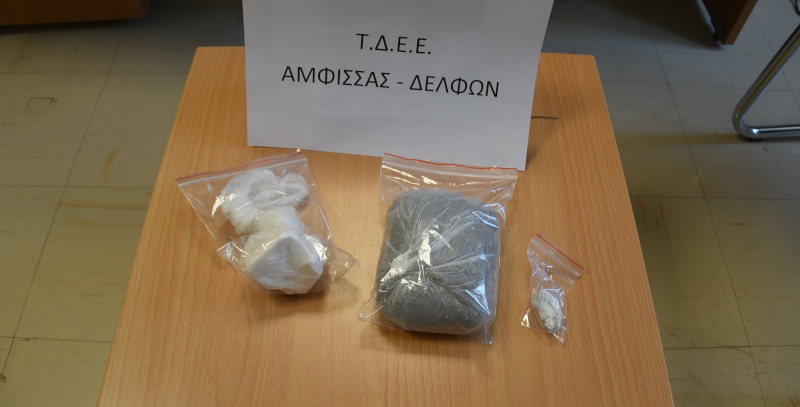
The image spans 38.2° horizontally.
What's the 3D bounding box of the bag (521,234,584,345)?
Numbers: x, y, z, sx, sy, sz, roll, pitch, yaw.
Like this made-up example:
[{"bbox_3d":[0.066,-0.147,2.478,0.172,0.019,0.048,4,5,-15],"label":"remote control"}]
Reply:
[{"bbox_3d":[0.137,0.073,1.055,0.055,0.022,0.124,10,41,10],"label":"bag"}]

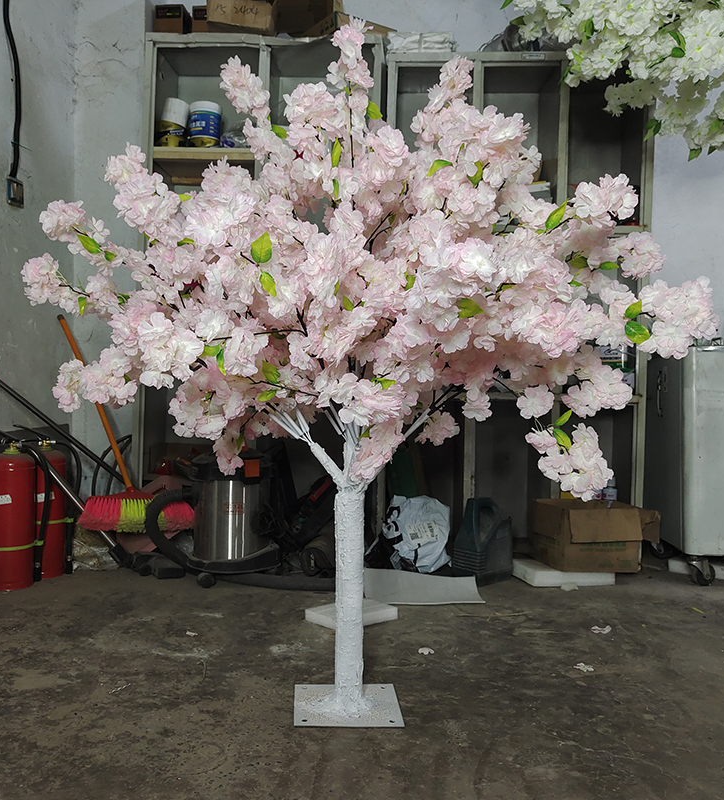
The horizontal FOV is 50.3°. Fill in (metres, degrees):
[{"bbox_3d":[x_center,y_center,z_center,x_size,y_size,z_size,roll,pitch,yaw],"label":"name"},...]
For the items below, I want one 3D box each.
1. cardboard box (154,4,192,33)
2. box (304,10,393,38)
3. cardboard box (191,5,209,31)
[{"bbox_3d":[-0.746,-1.460,3.068,0.110,0.128,0.200,1,1,0],"label":"cardboard box"},{"bbox_3d":[-0.059,-1.411,3.066,0.300,0.066,0.280,0,1,-37],"label":"box"},{"bbox_3d":[-0.598,-1.458,3.068,0.110,0.128,0.200,1,1,0],"label":"cardboard box"}]

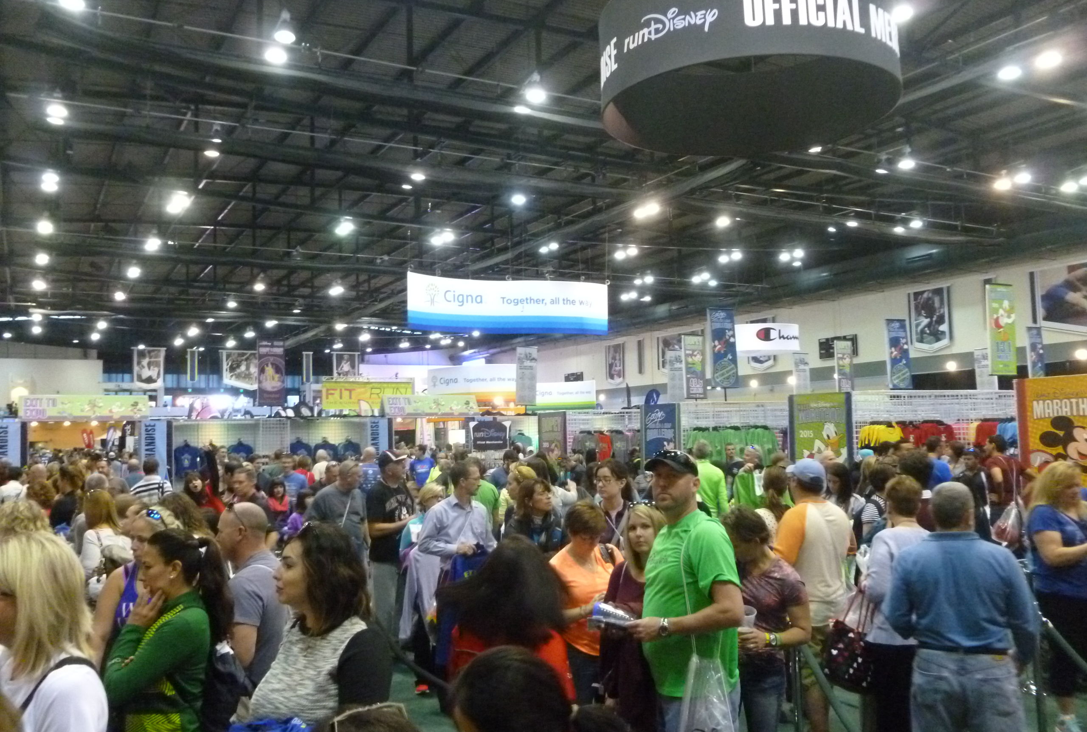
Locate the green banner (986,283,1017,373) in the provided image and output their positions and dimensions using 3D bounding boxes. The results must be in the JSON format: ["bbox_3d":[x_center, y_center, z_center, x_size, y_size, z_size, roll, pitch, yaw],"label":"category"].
[{"bbox_3d":[7.503,-0.598,14.400,0.610,1.480,0.050,0,-4,-24],"label":"green banner"}]

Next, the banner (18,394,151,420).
[{"bbox_3d":[-9.483,0.870,18.200,2.400,0.510,0.060,1,-4,-28],"label":"banner"}]

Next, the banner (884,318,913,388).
[{"bbox_3d":[7.581,-0.254,18.800,0.610,1.480,0.050,0,-4,-24],"label":"banner"}]

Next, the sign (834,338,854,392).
[{"bbox_3d":[7.210,0.091,21.000,0.540,1.400,0.080,2,-6,-27],"label":"sign"}]

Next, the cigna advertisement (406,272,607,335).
[{"bbox_3d":[-0.962,-1.657,24.000,5.900,1.480,0.600,1,-4,-28],"label":"cigna advertisement"}]

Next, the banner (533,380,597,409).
[{"bbox_3d":[0.792,1.371,40.000,0.100,1.300,4.800,3,-6,-38],"label":"banner"}]

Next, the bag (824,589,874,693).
[{"bbox_3d":[1.623,1.457,4.650,0.290,0.530,0.160,-3,-5,23],"label":"bag"}]

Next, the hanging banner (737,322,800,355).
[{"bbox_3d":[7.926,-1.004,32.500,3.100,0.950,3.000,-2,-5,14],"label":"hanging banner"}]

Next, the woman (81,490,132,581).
[{"bbox_3d":[-2.972,1.669,5.944,0.310,1.650,0.430,-5,-5,42],"label":"woman"}]

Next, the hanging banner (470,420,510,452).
[{"bbox_3d":[-1.180,1.546,19.400,0.900,0.680,0.050,1,-4,-26],"label":"hanging banner"}]

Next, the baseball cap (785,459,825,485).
[{"bbox_3d":[1.531,0.622,5.130,0.180,0.150,0.260,1,8,-28],"label":"baseball cap"}]

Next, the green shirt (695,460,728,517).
[{"bbox_3d":[1.675,1.346,9.200,0.520,0.740,0.290,-1,-5,6],"label":"green shirt"}]

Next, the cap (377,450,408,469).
[{"bbox_3d":[-1.269,0.786,7.400,0.260,0.160,0.180,-2,-5,17],"label":"cap"}]

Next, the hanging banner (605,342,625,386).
[{"bbox_3d":[4.489,-0.106,55.000,0.080,2.600,2.050,2,-6,-32],"label":"hanging banner"}]

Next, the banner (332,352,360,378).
[{"bbox_3d":[-16.168,0.382,72.000,2.400,3.050,0.080,1,-4,-28],"label":"banner"}]

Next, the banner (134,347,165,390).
[{"bbox_3d":[-24.225,0.130,54.000,2.050,2.550,0.080,2,-6,-27],"label":"banner"}]

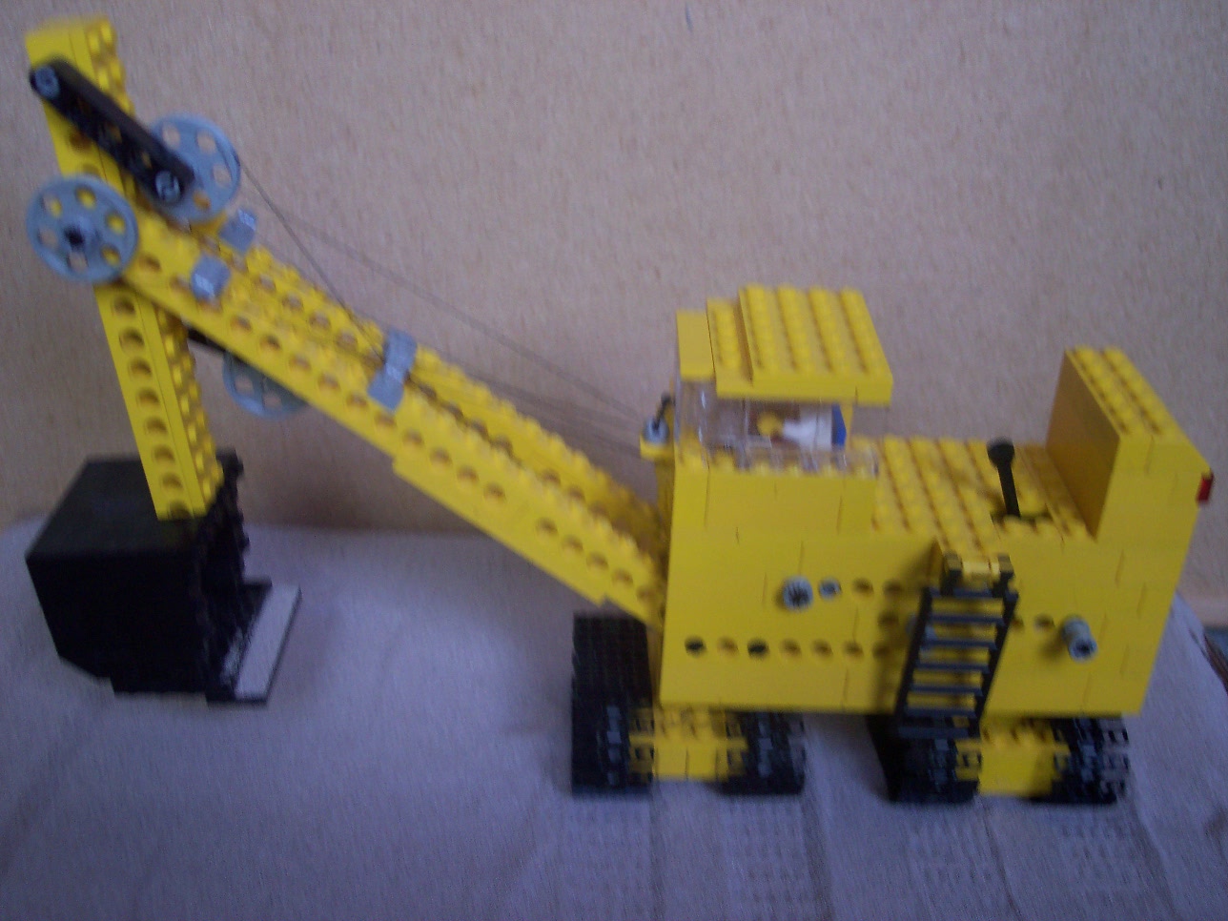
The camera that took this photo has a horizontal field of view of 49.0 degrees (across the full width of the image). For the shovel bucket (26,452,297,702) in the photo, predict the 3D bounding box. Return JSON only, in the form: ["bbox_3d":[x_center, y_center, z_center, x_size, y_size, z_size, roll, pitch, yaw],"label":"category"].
[{"bbox_3d":[-0.118,0.031,0.363,0.051,0.049,0.048,-3,31,2],"label":"shovel bucket"}]

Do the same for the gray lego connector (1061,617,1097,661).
[{"bbox_3d":[0.116,0.044,0.335,0.007,0.007,0.009,1,31,0],"label":"gray lego connector"}]

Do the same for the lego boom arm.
[{"bbox_3d":[-0.055,-0.028,0.325,0.145,0.154,0.045,1,31,0],"label":"lego boom arm"}]

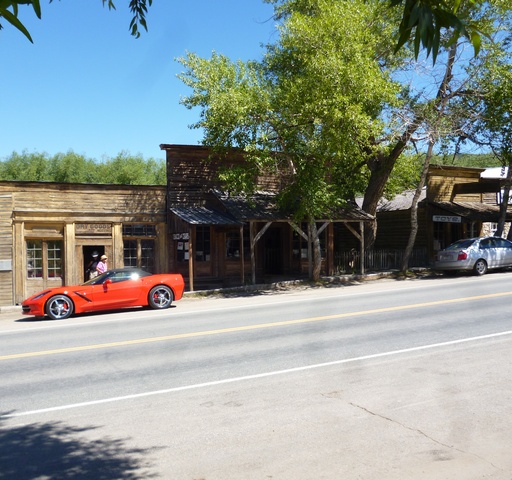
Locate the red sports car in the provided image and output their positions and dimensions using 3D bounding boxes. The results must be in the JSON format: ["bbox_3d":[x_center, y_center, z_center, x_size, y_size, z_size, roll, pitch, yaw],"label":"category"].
[{"bbox_3d":[-4.363,1.438,15.022,4.495,1.235,1.877,-3,1,-24],"label":"red sports car"}]

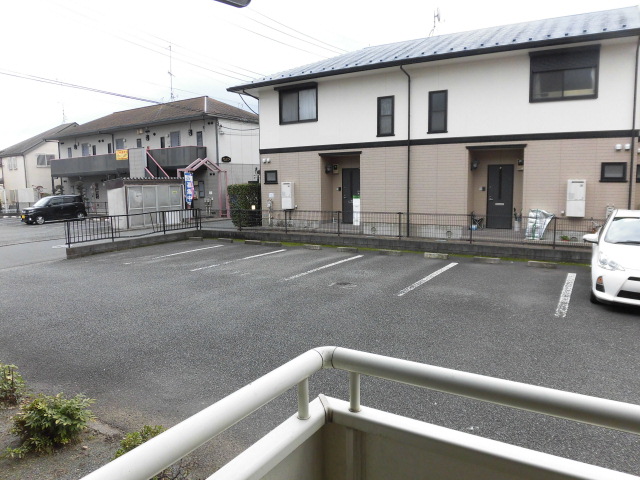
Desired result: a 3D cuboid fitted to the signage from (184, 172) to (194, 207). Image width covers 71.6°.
[{"bbox_3d":[-7.059,-2.732,24.000,0.540,1.850,0.100,-3,8,-18],"label":"signage"}]

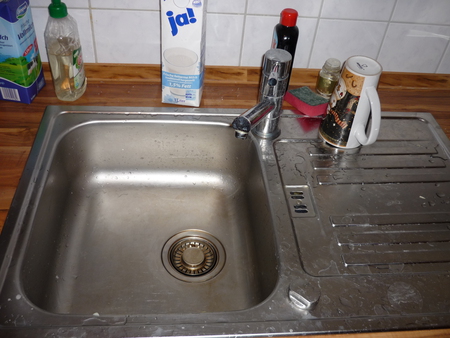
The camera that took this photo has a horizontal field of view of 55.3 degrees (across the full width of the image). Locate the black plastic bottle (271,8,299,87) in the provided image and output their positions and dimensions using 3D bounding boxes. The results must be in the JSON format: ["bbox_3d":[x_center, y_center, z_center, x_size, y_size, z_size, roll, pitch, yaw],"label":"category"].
[{"bbox_3d":[0.113,-0.228,0.859,0.049,0.183,0.056,2,42,-4],"label":"black plastic bottle"}]

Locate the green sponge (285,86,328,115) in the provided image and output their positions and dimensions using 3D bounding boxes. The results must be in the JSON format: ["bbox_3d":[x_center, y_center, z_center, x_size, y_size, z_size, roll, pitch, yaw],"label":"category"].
[{"bbox_3d":[0.171,-0.138,0.881,0.051,0.029,0.069,-24,50,-28],"label":"green sponge"}]

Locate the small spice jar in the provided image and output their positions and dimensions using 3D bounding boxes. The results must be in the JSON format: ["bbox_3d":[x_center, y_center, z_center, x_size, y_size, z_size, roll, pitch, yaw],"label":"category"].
[{"bbox_3d":[0.222,-0.192,0.911,0.043,0.075,0.043,3,42,-3],"label":"small spice jar"}]

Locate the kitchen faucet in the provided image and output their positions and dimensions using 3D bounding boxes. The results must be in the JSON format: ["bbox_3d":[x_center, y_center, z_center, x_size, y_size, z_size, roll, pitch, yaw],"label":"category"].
[{"bbox_3d":[0.056,-0.090,0.705,0.060,0.173,0.196,20,44,16],"label":"kitchen faucet"}]

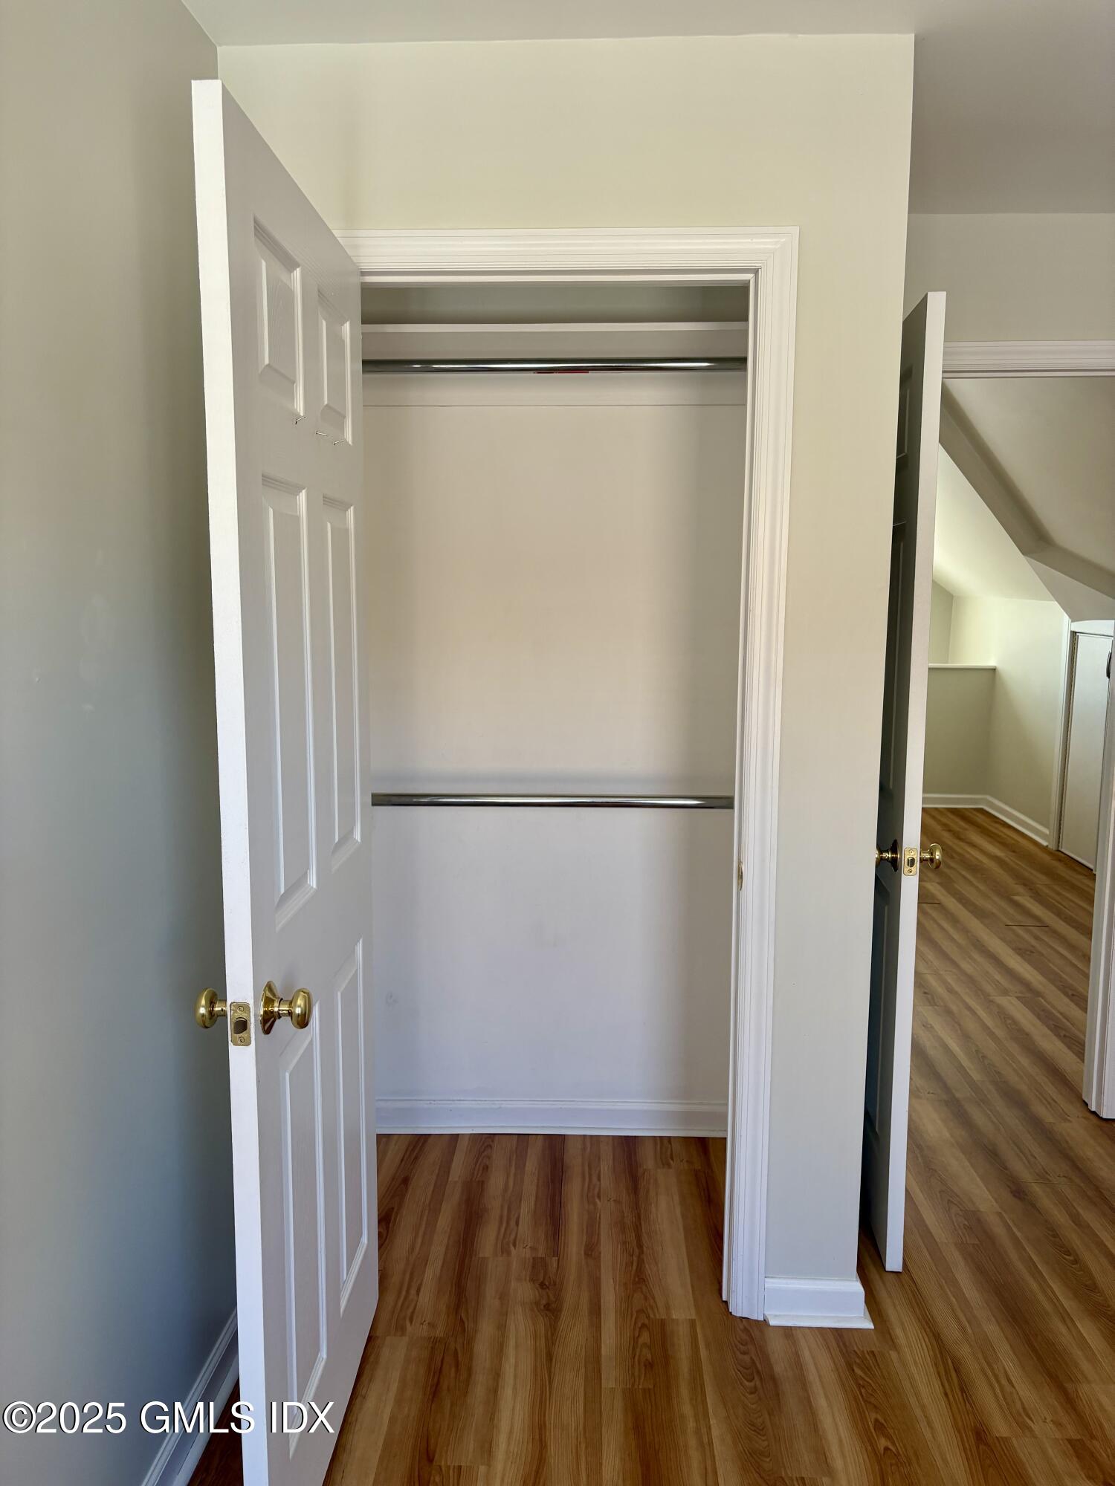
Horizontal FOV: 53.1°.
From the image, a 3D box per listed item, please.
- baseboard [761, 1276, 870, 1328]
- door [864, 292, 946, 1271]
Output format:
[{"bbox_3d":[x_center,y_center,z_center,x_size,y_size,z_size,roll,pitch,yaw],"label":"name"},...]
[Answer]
[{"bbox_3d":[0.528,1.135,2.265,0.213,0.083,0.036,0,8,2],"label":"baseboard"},{"bbox_3d":[0.769,0.089,2.663,0.038,2.032,0.762,1,8,5],"label":"door"}]

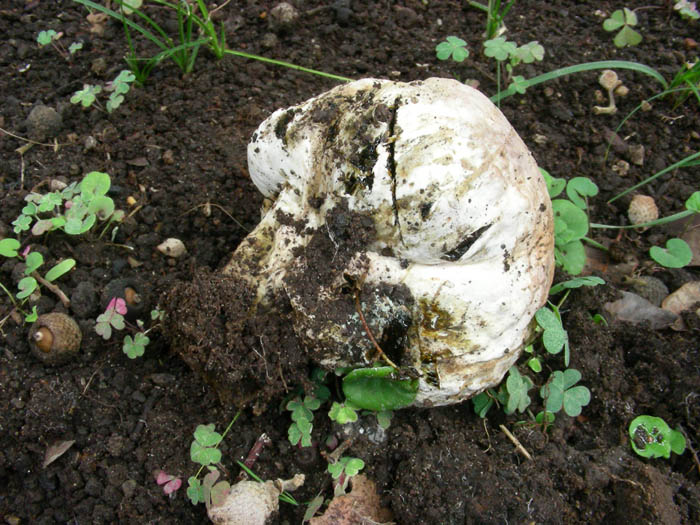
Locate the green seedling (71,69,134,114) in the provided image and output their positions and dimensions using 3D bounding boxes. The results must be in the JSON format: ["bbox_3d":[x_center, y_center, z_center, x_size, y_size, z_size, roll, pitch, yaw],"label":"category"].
[{"bbox_3d":[-0.139,-0.096,0.431,0.033,0.018,0.016,0,49,0],"label":"green seedling"}]

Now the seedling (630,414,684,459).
[{"bbox_3d":[0.129,0.073,0.323,0.024,0.008,0.017,0,48,0],"label":"seedling"}]

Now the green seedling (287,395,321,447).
[{"bbox_3d":[-0.020,0.067,0.326,0.015,0.014,0.017,0,48,0],"label":"green seedling"}]

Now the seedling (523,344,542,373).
[{"bbox_3d":[0.077,0.040,0.323,0.009,0.008,0.009,0,55,0],"label":"seedling"}]

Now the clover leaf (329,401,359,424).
[{"bbox_3d":[-0.003,0.061,0.310,0.011,0.005,0.009,0,55,0],"label":"clover leaf"}]

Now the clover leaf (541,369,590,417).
[{"bbox_3d":[0.089,0.054,0.317,0.020,0.013,0.015,0,55,0],"label":"clover leaf"}]

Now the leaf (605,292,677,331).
[{"bbox_3d":[0.127,0.021,0.336,0.029,0.009,0.013,0,49,0],"label":"leaf"}]

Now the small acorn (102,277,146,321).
[{"bbox_3d":[-0.099,0.015,0.337,0.018,0.017,0.018,0,49,0],"label":"small acorn"}]

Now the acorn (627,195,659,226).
[{"bbox_3d":[0.158,-0.028,0.414,0.017,0.016,0.017,0,48,0],"label":"acorn"}]

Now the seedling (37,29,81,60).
[{"bbox_3d":[-0.198,-0.148,0.521,0.029,0.014,0.017,0,48,0],"label":"seedling"}]

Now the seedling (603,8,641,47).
[{"bbox_3d":[0.186,-0.159,0.523,0.028,0.018,0.022,0,48,0],"label":"seedling"}]

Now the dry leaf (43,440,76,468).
[{"bbox_3d":[-0.111,0.073,0.293,0.015,0.005,0.007,-34,57,-26],"label":"dry leaf"}]

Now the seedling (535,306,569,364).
[{"bbox_3d":[0.083,0.030,0.317,0.012,0.017,0.016,0,49,0],"label":"seedling"}]

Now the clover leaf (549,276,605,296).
[{"bbox_3d":[0.108,0.011,0.368,0.027,0.010,0.014,0,48,0],"label":"clover leaf"}]

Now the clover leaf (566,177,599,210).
[{"bbox_3d":[0.109,-0.032,0.359,0.015,0.008,0.013,0,55,0],"label":"clover leaf"}]

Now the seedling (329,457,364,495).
[{"bbox_3d":[-0.001,0.085,0.307,0.015,0.012,0.013,0,48,0],"label":"seedling"}]

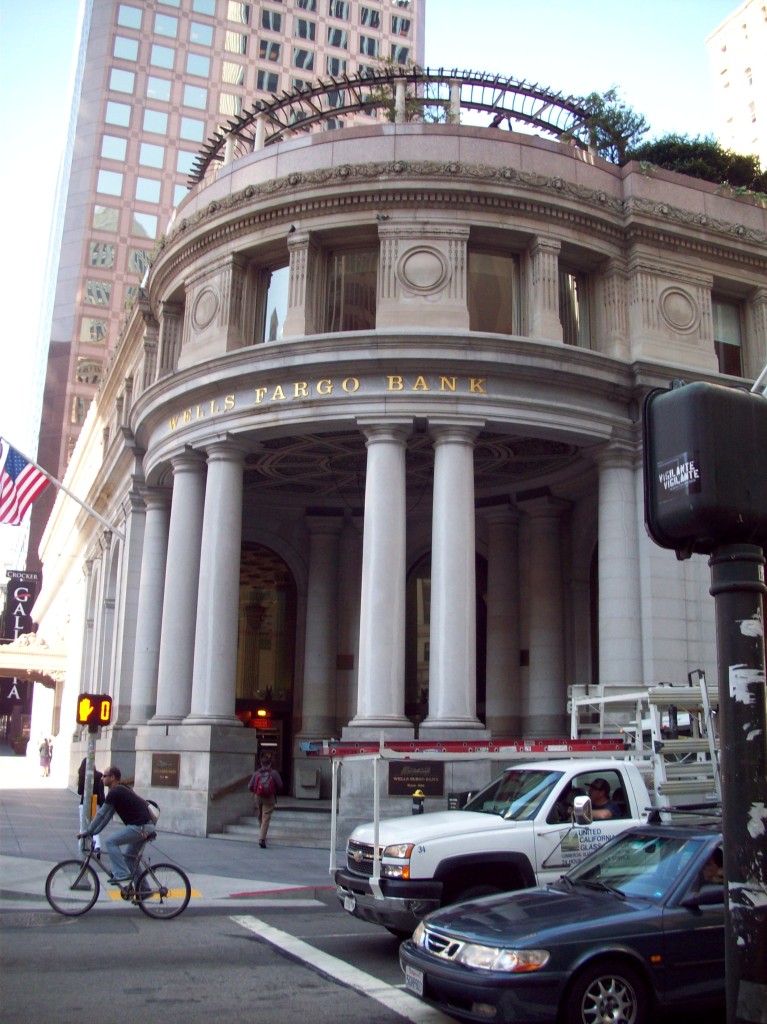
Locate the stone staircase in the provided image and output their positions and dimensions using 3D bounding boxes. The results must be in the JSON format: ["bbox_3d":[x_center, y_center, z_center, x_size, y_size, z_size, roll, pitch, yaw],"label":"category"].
[{"bbox_3d":[-1.940,6.340,22.052,2.850,0.660,1.400,-4,-13,22],"label":"stone staircase"}]

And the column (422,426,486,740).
[{"bbox_3d":[1.520,1.316,23.964,1.370,6.760,1.370,2,-13,-1],"label":"column"}]

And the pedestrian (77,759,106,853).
[{"bbox_3d":[-5.054,5.097,18.934,0.540,1.660,0.420,5,-12,-16],"label":"pedestrian"}]

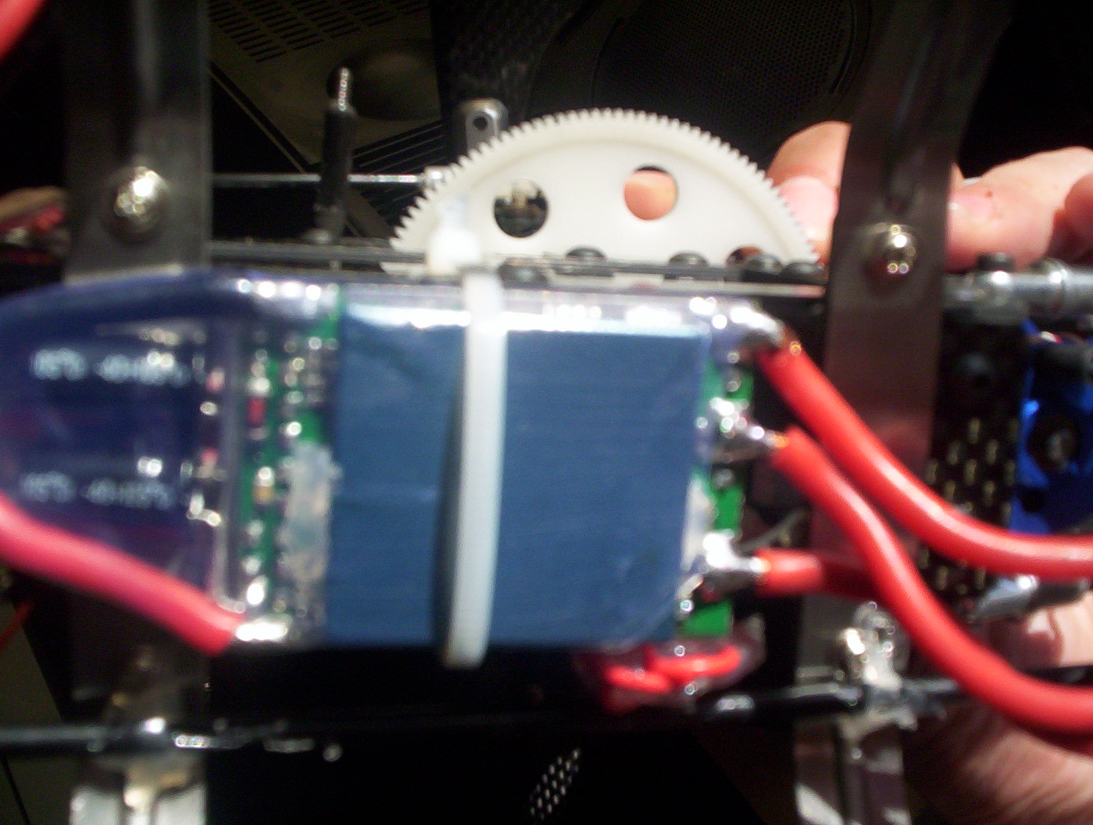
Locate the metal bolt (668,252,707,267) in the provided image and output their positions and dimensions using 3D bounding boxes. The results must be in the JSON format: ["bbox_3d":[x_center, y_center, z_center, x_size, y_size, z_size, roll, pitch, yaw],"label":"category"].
[{"bbox_3d":[0.019,-0.020,0.159,0.005,0.002,0.005,3,12,-11],"label":"metal bolt"}]

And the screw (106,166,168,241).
[{"bbox_3d":[-0.039,-0.020,0.114,0.006,0.006,0.003,3,12,-11],"label":"screw"}]

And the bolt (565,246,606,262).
[{"bbox_3d":[0.005,-0.020,0.156,0.005,0.002,0.005,3,12,-11],"label":"bolt"}]

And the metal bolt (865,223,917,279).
[{"bbox_3d":[0.037,-0.017,0.128,0.006,0.006,0.003,3,12,-11],"label":"metal bolt"}]

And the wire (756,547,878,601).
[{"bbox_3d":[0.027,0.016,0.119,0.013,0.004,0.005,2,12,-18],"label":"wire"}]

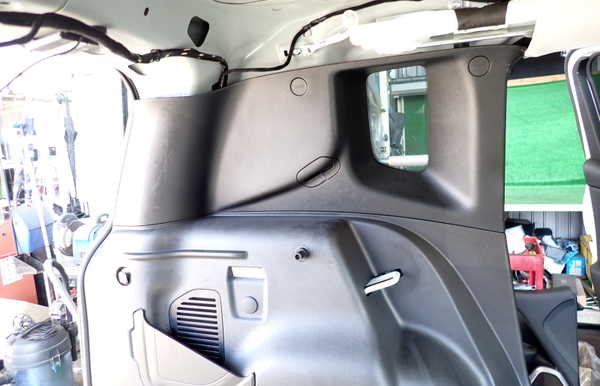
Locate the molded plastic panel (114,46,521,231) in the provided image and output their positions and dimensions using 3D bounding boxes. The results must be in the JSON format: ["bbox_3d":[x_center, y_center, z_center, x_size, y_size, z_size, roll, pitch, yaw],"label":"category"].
[{"bbox_3d":[0.016,-0.088,0.820,0.740,0.335,0.200,1,3,12],"label":"molded plastic panel"}]

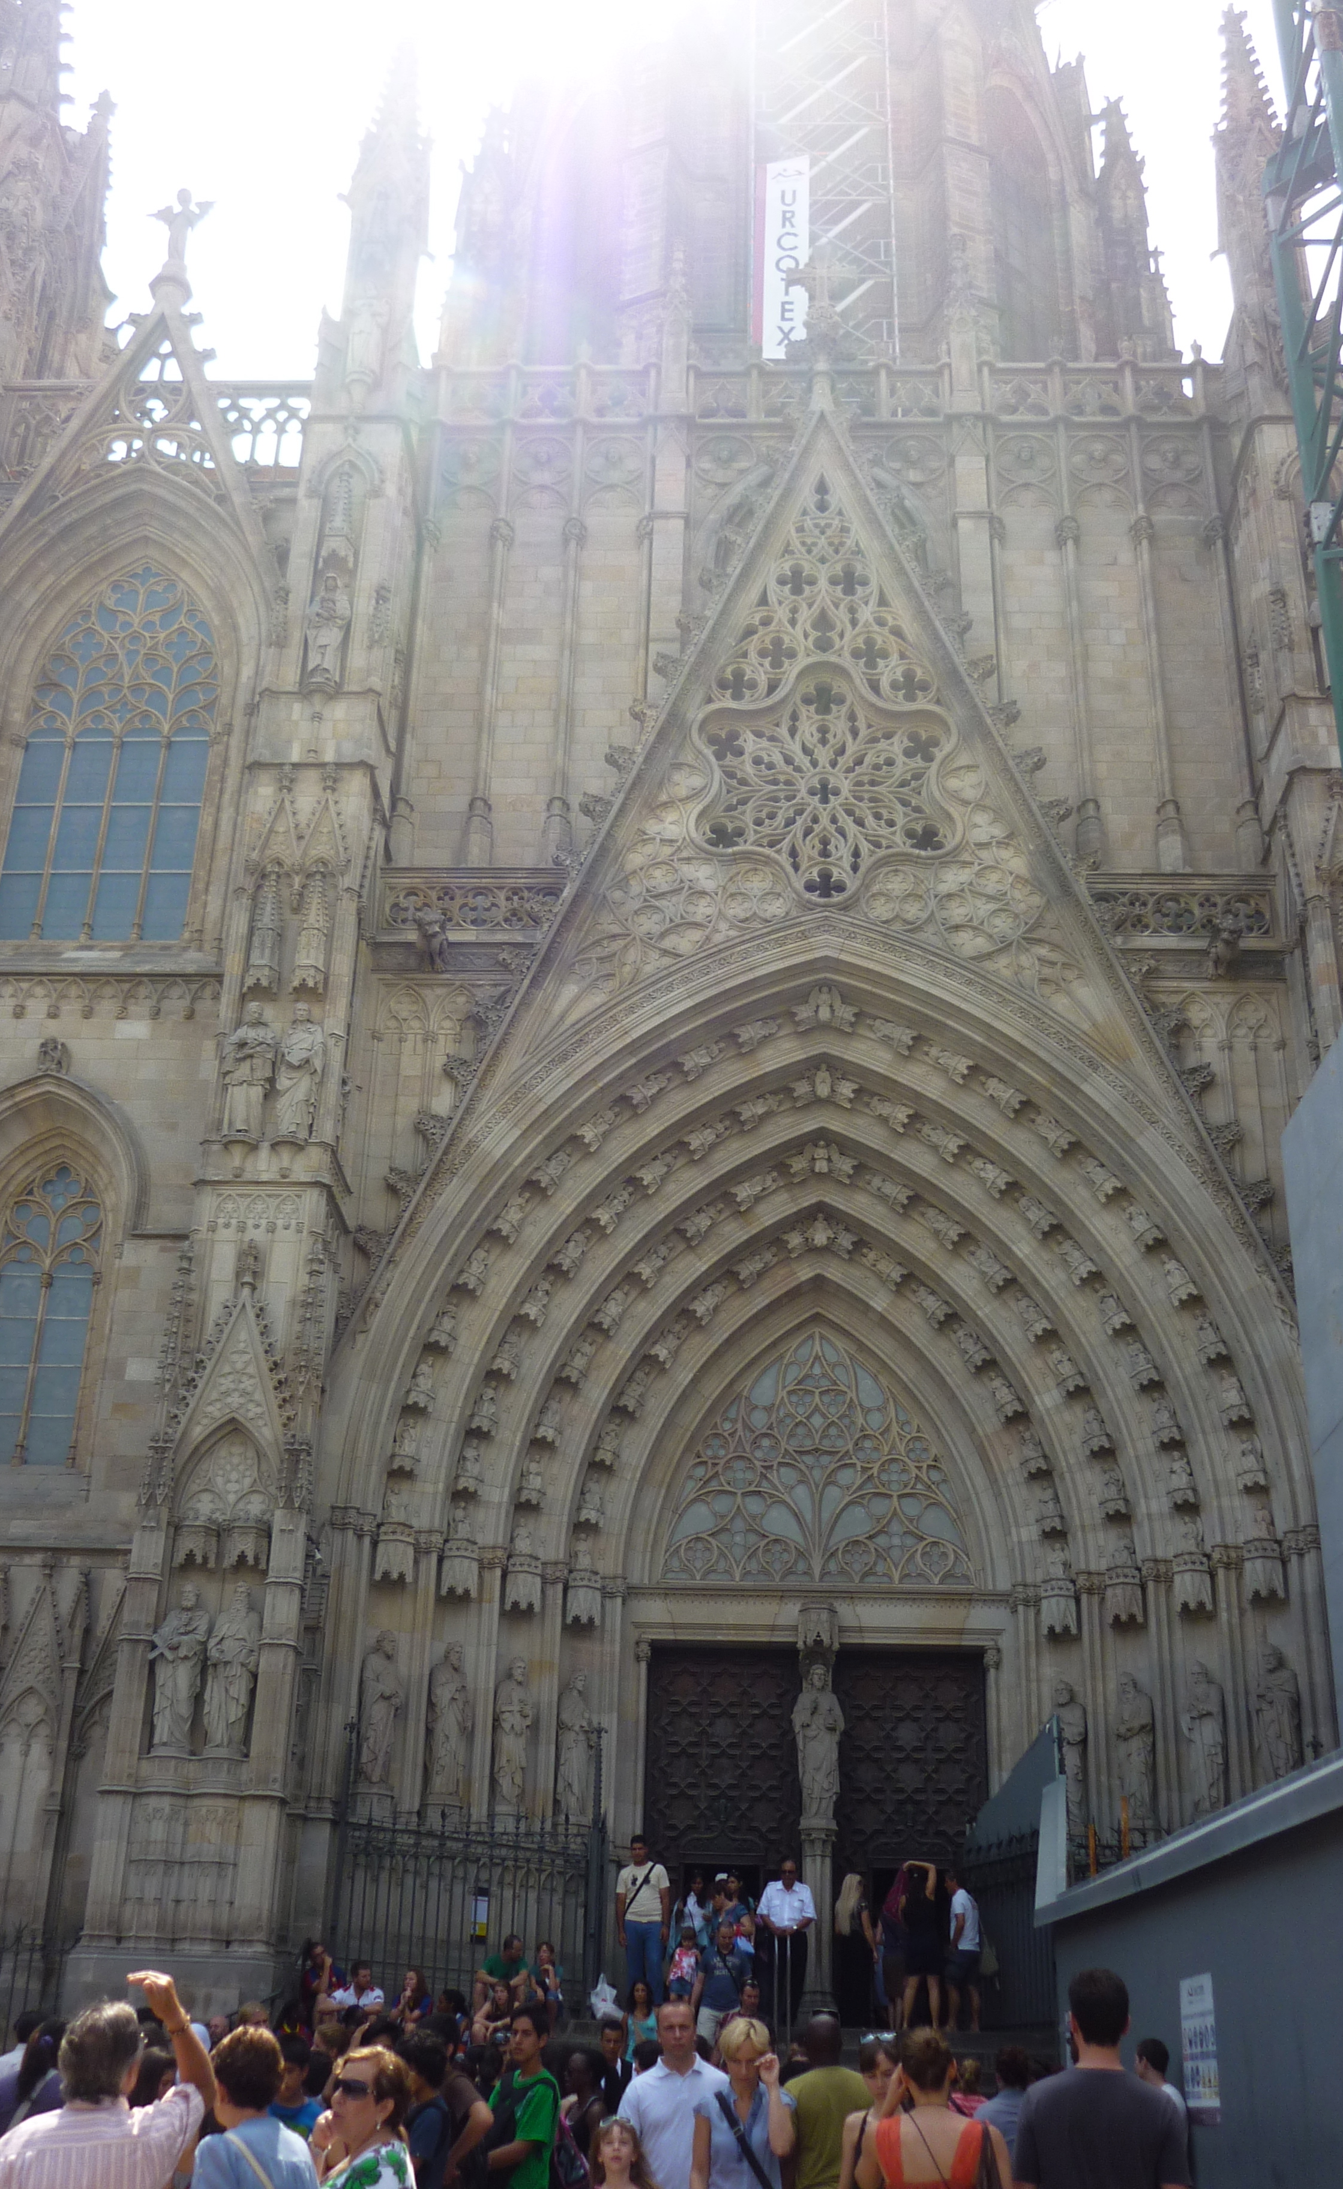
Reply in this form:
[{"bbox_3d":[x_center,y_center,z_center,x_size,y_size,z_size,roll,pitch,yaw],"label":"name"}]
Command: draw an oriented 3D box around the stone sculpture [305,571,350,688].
[{"bbox_3d":[-4.600,-6.218,27.955,0.520,1.821,0.480,1,-25,2],"label":"stone sculpture"}]

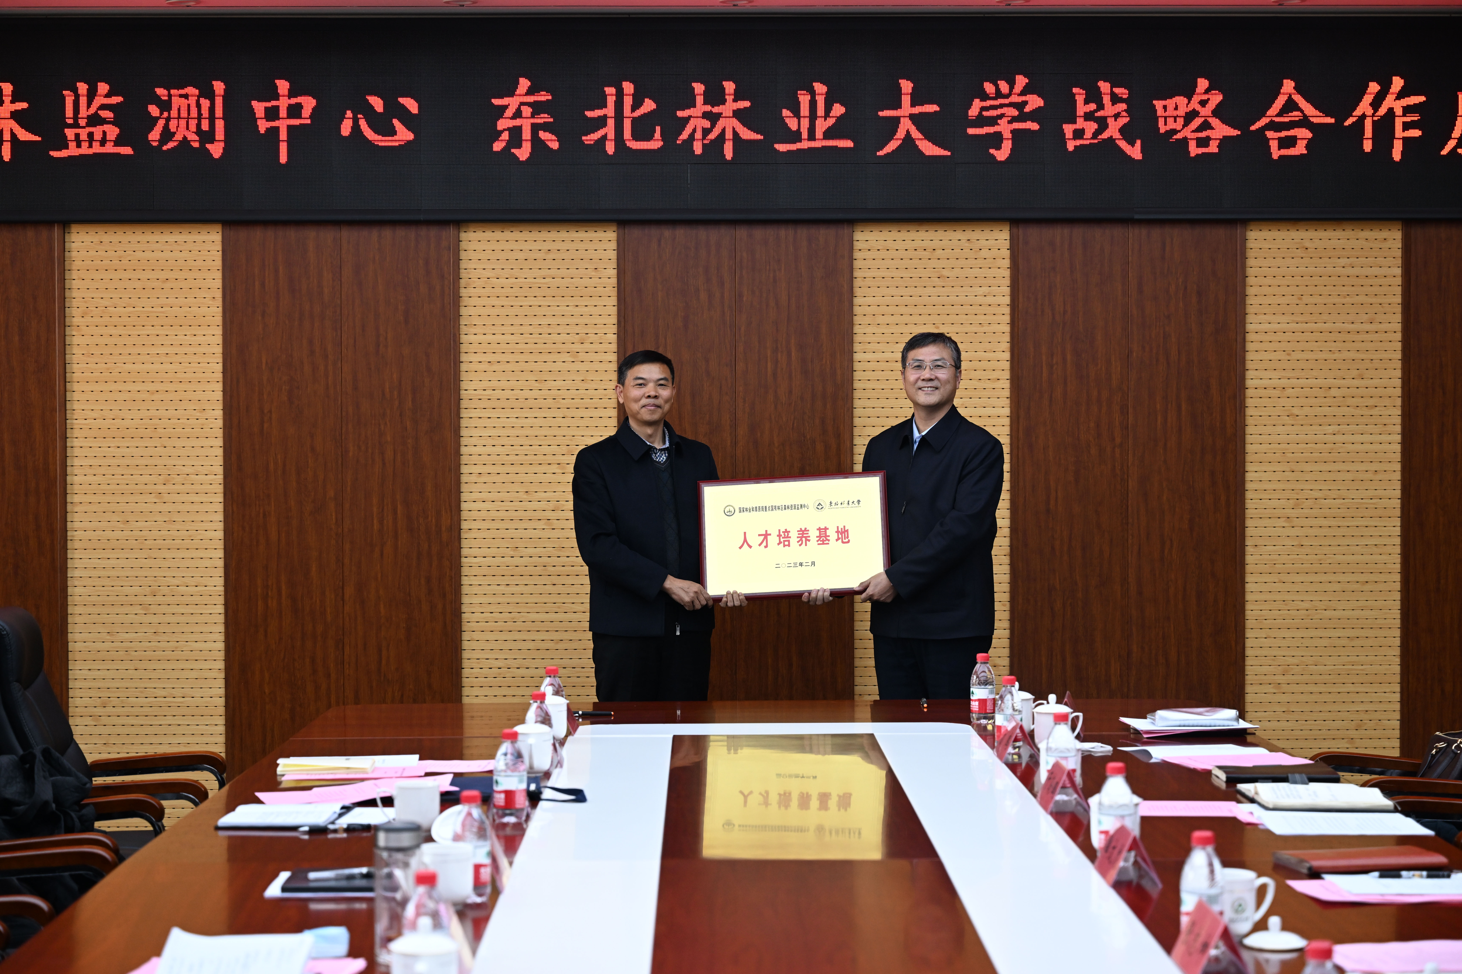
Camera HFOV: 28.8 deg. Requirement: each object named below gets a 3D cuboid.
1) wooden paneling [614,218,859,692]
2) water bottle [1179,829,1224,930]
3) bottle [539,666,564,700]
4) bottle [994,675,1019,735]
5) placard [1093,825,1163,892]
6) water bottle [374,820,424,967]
[{"bbox_3d":[0.016,0.179,9.817,0.814,2.177,0.040,0,1,-1],"label":"wooden paneling"},{"bbox_3d":[0.668,0.580,4.030,0.060,0.175,0.060,0,1,-1],"label":"water bottle"},{"bbox_3d":[-0.418,0.516,6.680,0.060,0.175,0.060,0,1,-1],"label":"bottle"},{"bbox_3d":[0.641,0.525,6.572,0.062,0.173,0.062,0,1,-1],"label":"bottle"},{"bbox_3d":[0.665,0.613,4.776,0.086,0.085,0.210,0,1,0],"label":"placard"},{"bbox_3d":[-0.470,0.579,4.045,0.067,0.194,0.067,0,1,-1],"label":"water bottle"}]

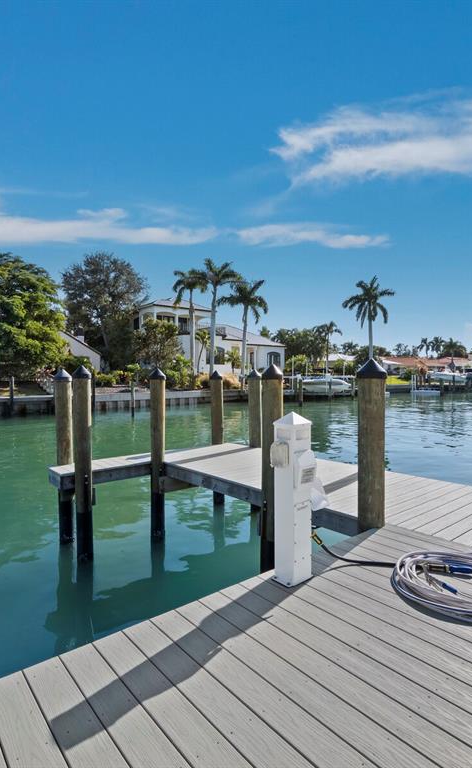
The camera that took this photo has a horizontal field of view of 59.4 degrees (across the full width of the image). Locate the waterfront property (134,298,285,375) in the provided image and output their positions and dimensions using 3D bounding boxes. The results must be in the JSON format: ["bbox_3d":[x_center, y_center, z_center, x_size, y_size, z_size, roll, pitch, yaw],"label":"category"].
[{"bbox_3d":[-4.800,-5.200,55.000,19.000,10.000,12.500,-1,1,-40],"label":"waterfront property"}]

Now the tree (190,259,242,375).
[{"bbox_3d":[-2.080,-6.500,42.000,5.200,12.500,5.200,0,1,0],"label":"tree"}]

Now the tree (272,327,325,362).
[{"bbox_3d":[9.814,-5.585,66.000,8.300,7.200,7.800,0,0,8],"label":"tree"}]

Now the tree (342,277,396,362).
[{"bbox_3d":[18.721,-7.502,58.000,7.400,15.000,7.400,0,0,18],"label":"tree"}]

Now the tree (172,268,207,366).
[{"bbox_3d":[-4.650,-6.100,42.500,4.000,11.400,4.000,0,1,0],"label":"tree"}]

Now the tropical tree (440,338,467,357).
[{"bbox_3d":[55.200,-6.000,105.000,5.800,10.500,5.800,-1,1,-40],"label":"tropical tree"}]

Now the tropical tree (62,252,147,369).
[{"bbox_3d":[-14.307,-7.562,45.000,9.400,13.400,9.200,0,0,-18],"label":"tropical tree"}]

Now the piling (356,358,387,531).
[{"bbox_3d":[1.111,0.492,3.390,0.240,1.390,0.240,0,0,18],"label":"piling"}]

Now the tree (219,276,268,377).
[{"bbox_3d":[0.843,-6.015,46.500,5.400,11.700,5.400,0,0,1],"label":"tree"}]

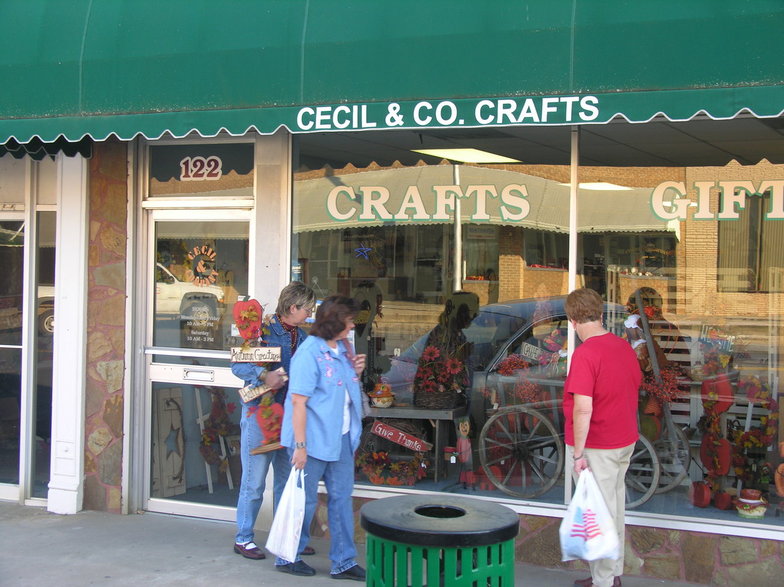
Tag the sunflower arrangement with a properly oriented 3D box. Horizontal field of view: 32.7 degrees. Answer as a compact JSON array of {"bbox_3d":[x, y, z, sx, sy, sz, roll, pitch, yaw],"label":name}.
[{"bbox_3d":[0.324,0.508,8.919,0.370,0.330,0.280,1,1,18],"label":"sunflower arrangement"}]

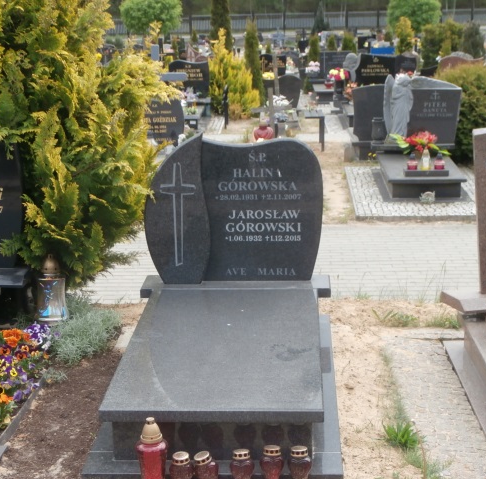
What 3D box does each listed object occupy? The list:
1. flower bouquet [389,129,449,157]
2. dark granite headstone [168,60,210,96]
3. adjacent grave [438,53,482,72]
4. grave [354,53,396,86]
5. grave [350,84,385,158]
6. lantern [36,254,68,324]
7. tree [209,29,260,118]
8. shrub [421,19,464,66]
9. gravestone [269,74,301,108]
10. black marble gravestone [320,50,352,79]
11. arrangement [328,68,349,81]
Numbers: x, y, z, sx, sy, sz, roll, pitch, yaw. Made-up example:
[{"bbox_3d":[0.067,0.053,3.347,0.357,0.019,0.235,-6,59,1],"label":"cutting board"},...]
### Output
[{"bbox_3d":[1.674,-0.887,9.958,0.570,0.290,0.380,-1,12,4],"label":"flower bouquet"},{"bbox_3d":[-0.885,-2.648,17.466,0.670,0.610,0.120,-1,12,4],"label":"dark granite headstone"},{"bbox_3d":[3.583,-2.683,17.245,0.730,0.630,0.130,-1,12,4],"label":"adjacent grave"},{"bbox_3d":[2.171,-2.737,17.265,0.670,0.630,0.120,-1,12,4],"label":"grave"},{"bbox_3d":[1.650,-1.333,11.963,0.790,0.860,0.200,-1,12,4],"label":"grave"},{"bbox_3d":[-1.152,0.301,6.350,0.187,0.405,0.187,0,12,3],"label":"lantern"},{"bbox_3d":[-0.142,-2.785,17.546,0.840,1.430,0.800,-1,12,4],"label":"tree"},{"bbox_3d":[5.697,-5.484,30.000,1.200,1.550,1.200,0,12,3],"label":"shrub"},{"bbox_3d":[0.691,-2.456,17.568,0.580,0.560,0.120,-1,12,4],"label":"gravestone"},{"bbox_3d":[2.201,-4.032,24.400,0.840,0.650,0.120,0,12,3],"label":"black marble gravestone"},{"bbox_3d":[1.828,-3.149,20.100,0.400,0.250,0.360,0,12,3],"label":"arrangement"}]

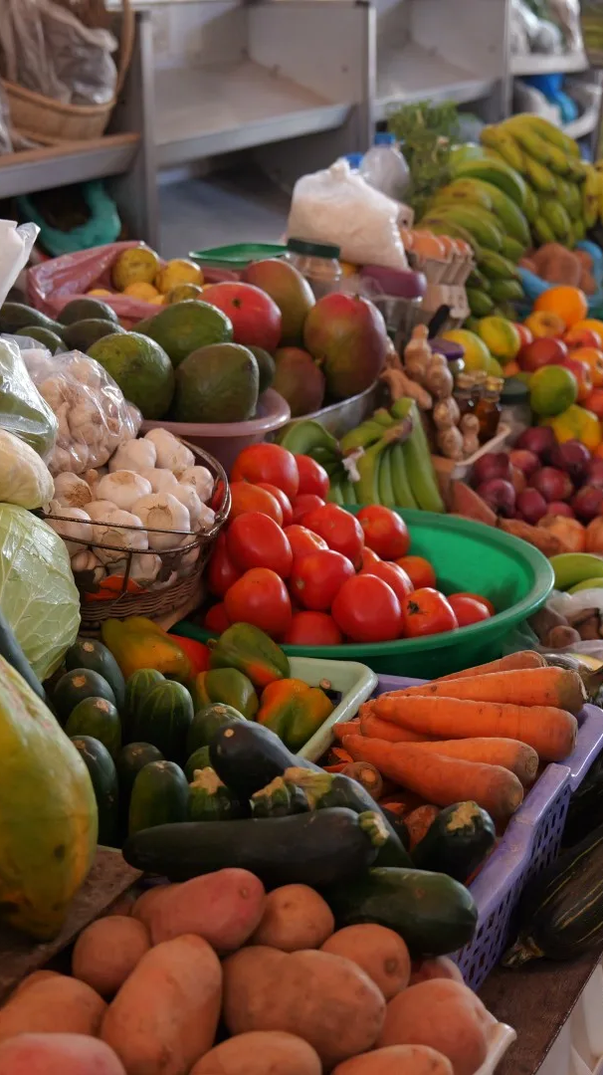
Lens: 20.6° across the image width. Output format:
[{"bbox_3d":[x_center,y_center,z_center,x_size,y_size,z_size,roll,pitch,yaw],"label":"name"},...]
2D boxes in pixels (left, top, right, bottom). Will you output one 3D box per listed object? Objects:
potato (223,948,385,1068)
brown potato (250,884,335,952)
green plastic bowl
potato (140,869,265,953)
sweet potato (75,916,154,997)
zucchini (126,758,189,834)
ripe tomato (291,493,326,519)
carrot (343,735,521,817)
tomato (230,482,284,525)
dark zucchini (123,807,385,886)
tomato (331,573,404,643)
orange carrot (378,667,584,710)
[{"bbox_3d":[0.001,0.324,1.140,0.118,0.076,0.083,7,20,20],"label":"potato"},{"bbox_3d":[-0.006,0.274,1.180,0.062,0.056,0.072,3,19,12],"label":"brown potato"},{"bbox_3d":[0.028,0.101,1.756,0.474,0.146,0.474,0,17,0],"label":"green plastic bowl"},{"bbox_3d":[-0.071,0.268,1.190,0.100,0.060,0.063,-14,21,-15],"label":"potato"},{"bbox_3d":[-0.129,0.291,1.150,0.060,0.057,0.070,-3,17,-9],"label":"sweet potato"},{"bbox_3d":[-0.113,0.237,1.342,0.050,0.118,0.050,2,8,25],"label":"zucchini"},{"bbox_3d":[0.009,-0.018,1.830,0.067,0.060,0.067,7,21,24],"label":"ripe tomato"},{"bbox_3d":[0.109,0.197,1.400,0.175,0.041,0.041,15,24,29],"label":"carrot"},{"bbox_3d":[-0.049,-0.031,1.720,0.067,0.060,0.067,-1,19,0],"label":"tomato"},{"bbox_3d":[-0.035,0.228,1.225,0.192,0.050,0.050,-2,17,-8],"label":"dark zucchini"},{"bbox_3d":[0.062,0.069,1.610,0.070,0.066,0.070,-1,19,0],"label":"tomato"},{"bbox_3d":[0.154,0.137,1.462,0.187,0.038,0.038,-3,17,18],"label":"orange carrot"}]

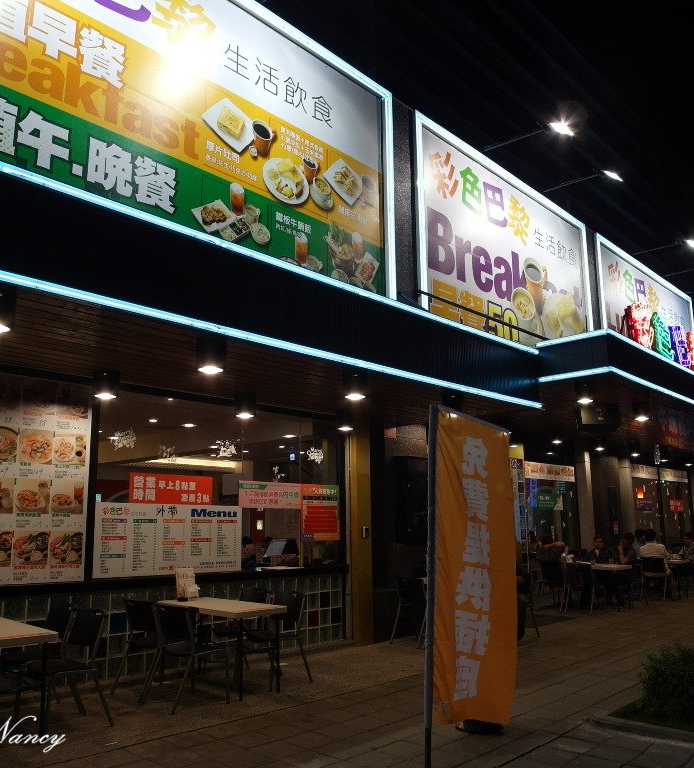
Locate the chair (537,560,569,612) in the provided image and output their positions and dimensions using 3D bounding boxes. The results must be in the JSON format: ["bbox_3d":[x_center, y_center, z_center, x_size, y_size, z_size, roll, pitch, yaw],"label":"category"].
[{"bbox_3d":[3.783,3.681,12.890,0.480,0.810,0.560,-12,-16,43],"label":"chair"}]

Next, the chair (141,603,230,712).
[{"bbox_3d":[-1.361,2.255,5.961,0.540,0.800,0.560,-11,-16,42],"label":"chair"}]

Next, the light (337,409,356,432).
[{"bbox_3d":[0.002,0.478,9.130,0.235,0.245,0.235,-1,-12,0],"label":"light"}]

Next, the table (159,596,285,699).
[{"bbox_3d":[-1.203,2.494,6.762,1.330,0.745,0.610,-11,-16,42],"label":"table"}]

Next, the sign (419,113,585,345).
[{"bbox_3d":[2.297,-1.588,9.512,0.150,2.520,4.463,-11,-16,42],"label":"sign"}]

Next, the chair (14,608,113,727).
[{"bbox_3d":[-2.125,2.190,5.441,0.560,0.820,0.490,11,-16,-43],"label":"chair"}]

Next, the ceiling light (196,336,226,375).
[{"bbox_3d":[-1.082,-0.236,5.638,0.230,0.245,0.230,-1,-12,0],"label":"ceiling light"}]

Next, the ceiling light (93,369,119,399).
[{"bbox_3d":[-2.275,0.001,6.720,0.235,0.245,0.235,-11,-16,42],"label":"ceiling light"}]

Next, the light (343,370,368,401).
[{"bbox_3d":[0.083,0.001,6.848,0.235,0.245,0.235,-1,-12,0],"label":"light"}]

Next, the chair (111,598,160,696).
[{"bbox_3d":[-1.798,2.427,6.574,0.560,0.810,0.490,11,-16,-43],"label":"chair"}]

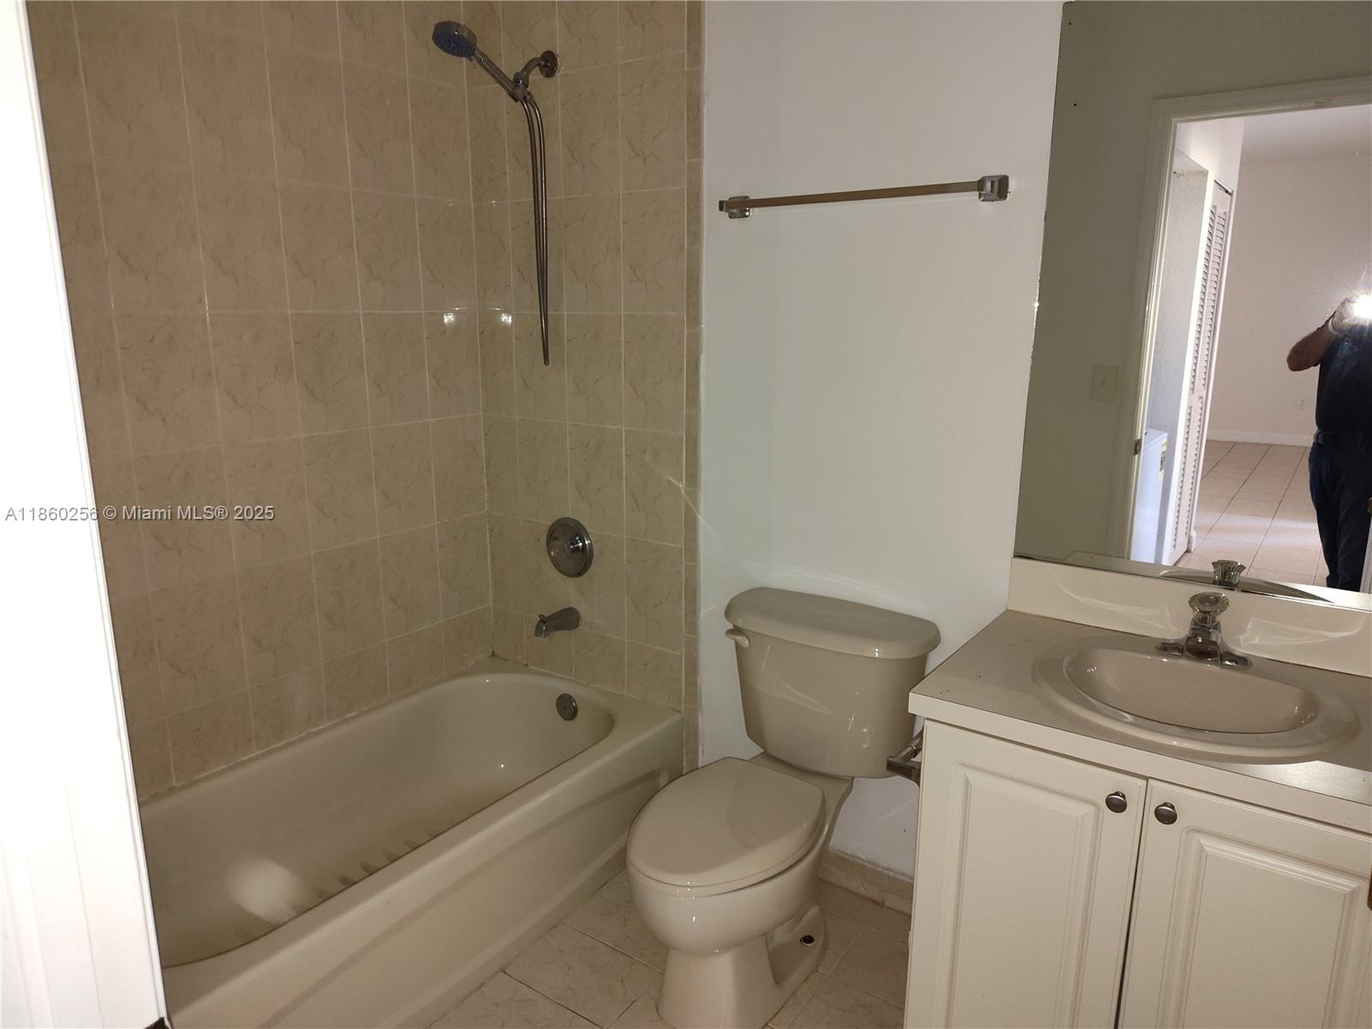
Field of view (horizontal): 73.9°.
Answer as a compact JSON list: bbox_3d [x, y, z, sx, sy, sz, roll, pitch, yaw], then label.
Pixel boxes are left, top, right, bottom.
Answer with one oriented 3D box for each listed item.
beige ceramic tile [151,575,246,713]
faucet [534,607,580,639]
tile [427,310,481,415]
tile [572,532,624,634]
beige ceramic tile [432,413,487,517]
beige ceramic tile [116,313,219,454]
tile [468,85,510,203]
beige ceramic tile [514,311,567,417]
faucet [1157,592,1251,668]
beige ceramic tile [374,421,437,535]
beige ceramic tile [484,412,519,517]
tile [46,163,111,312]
[{"bbox_3d":[-1.149,0.302,2.160,0.010,0.302,0.200,9,15,34],"label":"beige ceramic tile"},{"bbox_3d":[-0.377,0.313,2.663,0.058,0.070,0.138,9,15,34],"label":"faucet"},{"bbox_3d":[-0.684,-0.438,2.677,0.010,0.303,0.202,9,16,34],"label":"tile"},{"bbox_3d":[-0.250,0.197,2.634,0.200,0.301,0.010,9,15,34],"label":"tile"},{"bbox_3d":[-0.684,-0.139,2.734,0.010,0.301,0.200,9,15,34],"label":"beige ceramic tile"},{"bbox_3d":[-1.142,-0.290,2.018,0.010,0.301,0.200,9,15,34],"label":"beige ceramic tile"},{"bbox_3d":[-0.554,-1.037,2.572,0.147,0.301,0.010,9,15,34],"label":"tile"},{"bbox_3d":[-0.415,-0.423,2.618,0.200,0.302,0.010,9,15,34],"label":"beige ceramic tile"},{"bbox_3d":[0.920,0.207,1.614,0.155,0.128,0.135,9,15,34],"label":"faucet"},{"bbox_3d":[-0.801,-0.104,2.586,0.010,0.302,0.200,9,16,34],"label":"beige ceramic tile"},{"bbox_3d":[-0.560,-0.149,2.791,0.147,0.304,0.010,9,15,34],"label":"beige ceramic tile"},{"bbox_3d":[-1.266,-0.554,1.802,0.010,0.302,0.200,9,16,34],"label":"tile"}]

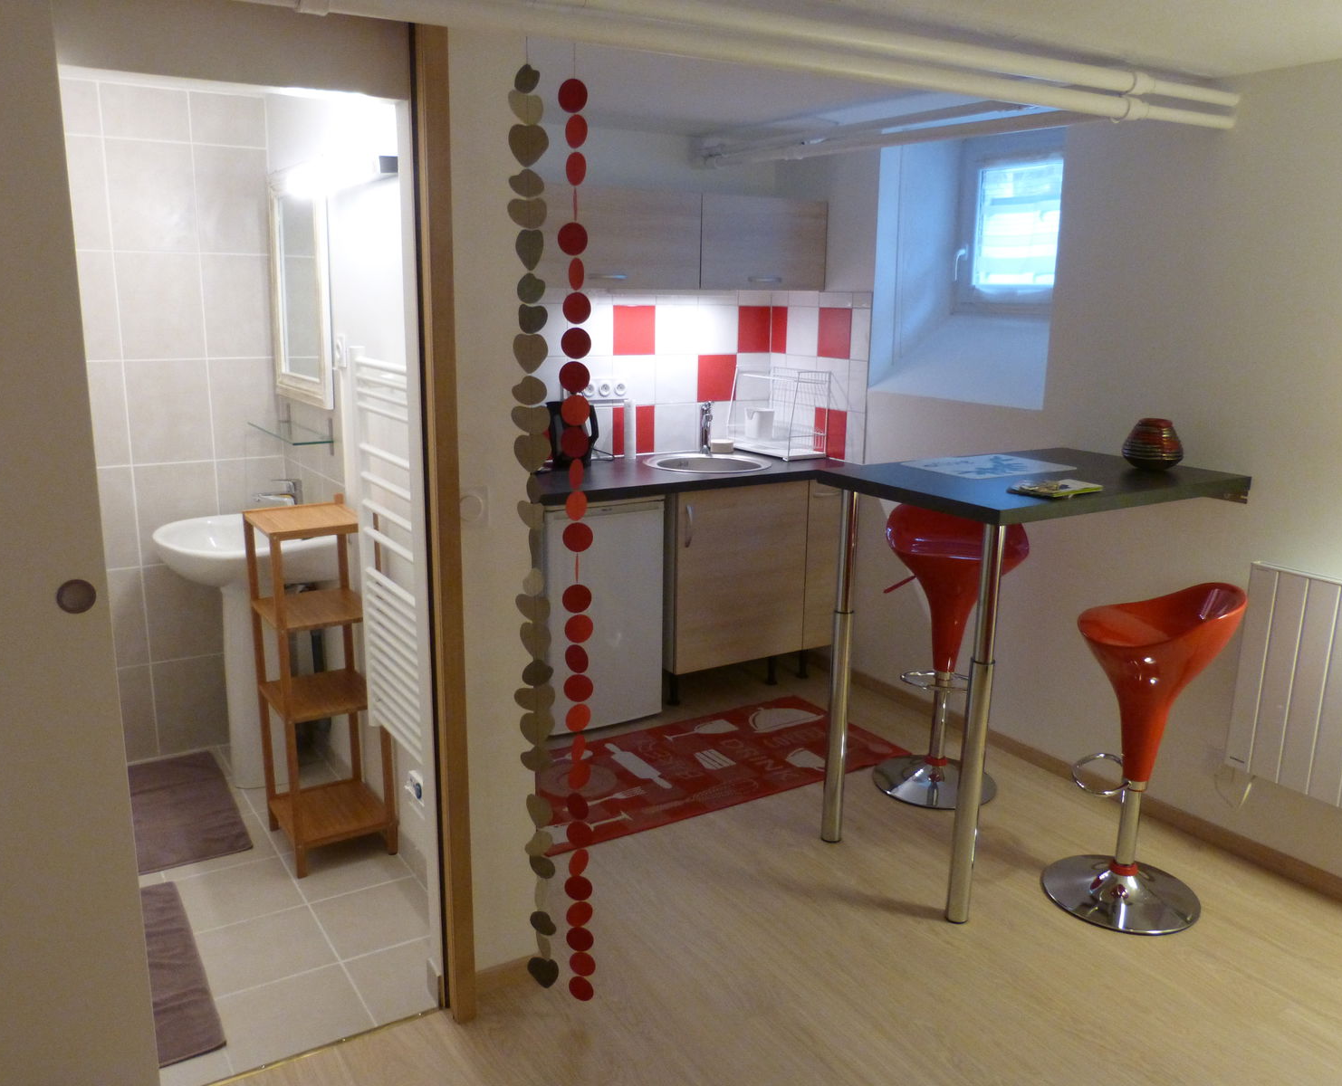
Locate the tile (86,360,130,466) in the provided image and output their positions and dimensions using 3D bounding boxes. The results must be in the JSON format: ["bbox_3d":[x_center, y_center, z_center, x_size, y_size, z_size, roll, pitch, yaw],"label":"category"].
[{"bbox_3d":[-1.834,-0.400,3.401,0.250,0.333,0.010,-7,15,-30],"label":"tile"}]

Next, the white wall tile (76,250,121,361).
[{"bbox_3d":[-1.829,-0.724,3.328,0.250,0.333,0.010,-7,15,-30],"label":"white wall tile"}]

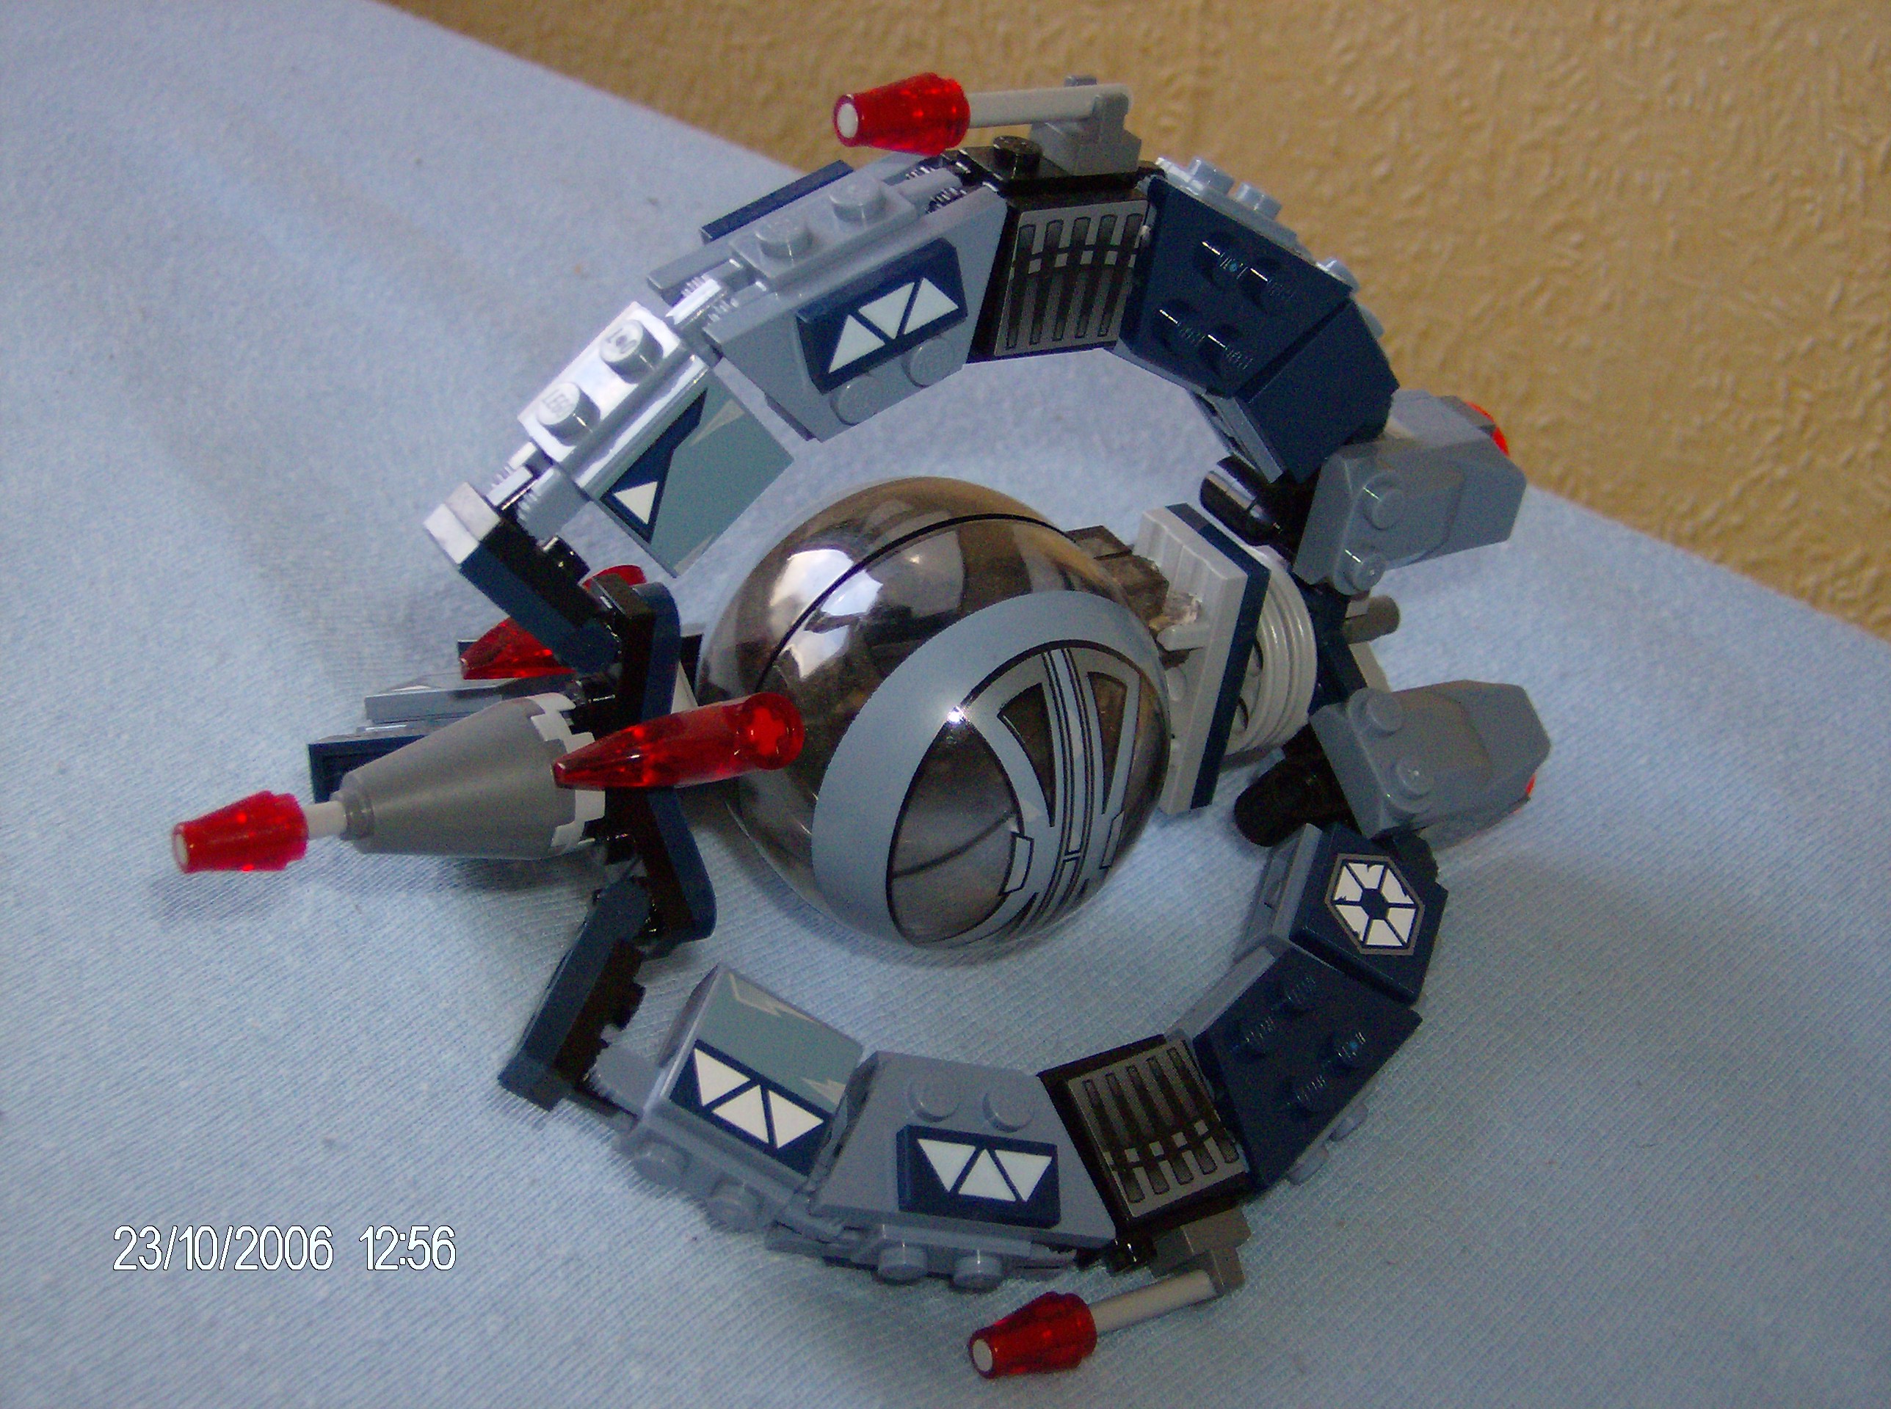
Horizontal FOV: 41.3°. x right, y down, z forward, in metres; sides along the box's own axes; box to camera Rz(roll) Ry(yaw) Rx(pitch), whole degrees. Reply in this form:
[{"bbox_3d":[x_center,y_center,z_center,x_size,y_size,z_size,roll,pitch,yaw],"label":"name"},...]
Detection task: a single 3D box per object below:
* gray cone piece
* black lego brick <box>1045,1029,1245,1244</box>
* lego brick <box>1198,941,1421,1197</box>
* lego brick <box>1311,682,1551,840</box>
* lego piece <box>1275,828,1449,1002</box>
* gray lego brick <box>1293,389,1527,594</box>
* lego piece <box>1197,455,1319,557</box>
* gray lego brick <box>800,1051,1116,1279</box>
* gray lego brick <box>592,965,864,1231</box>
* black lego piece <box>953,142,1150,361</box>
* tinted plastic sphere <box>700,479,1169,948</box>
[{"bbox_3d":[-0.047,0.009,0.242,0.024,0.016,0.016,-10,68,-33],"label":"gray cone piece"},{"bbox_3d":[0.019,0.046,0.256,0.016,0.013,0.018,-12,70,-34],"label":"black lego brick"},{"bbox_3d":[0.037,0.036,0.266,0.032,0.005,0.016,-35,83,-38],"label":"lego brick"},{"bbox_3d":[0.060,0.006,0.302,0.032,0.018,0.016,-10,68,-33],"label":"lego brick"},{"bbox_3d":[0.046,0.024,0.280,0.017,0.006,0.016,32,52,-10],"label":"lego piece"},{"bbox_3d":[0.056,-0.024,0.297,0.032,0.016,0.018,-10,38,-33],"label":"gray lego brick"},{"bbox_3d":[0.035,-0.023,0.283,0.014,0.008,0.008,28,13,-48],"label":"lego piece"},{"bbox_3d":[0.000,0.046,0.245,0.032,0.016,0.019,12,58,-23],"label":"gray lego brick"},{"bbox_3d":[-0.022,0.038,0.239,0.019,0.014,0.019,31,52,-11],"label":"gray lego brick"},{"bbox_3d":[0.009,-0.044,0.243,0.017,0.019,0.013,-12,39,-32],"label":"black lego piece"},{"bbox_3d":[-0.001,0.001,0.266,0.049,0.049,0.049,5,35,-3],"label":"tinted plastic sphere"}]

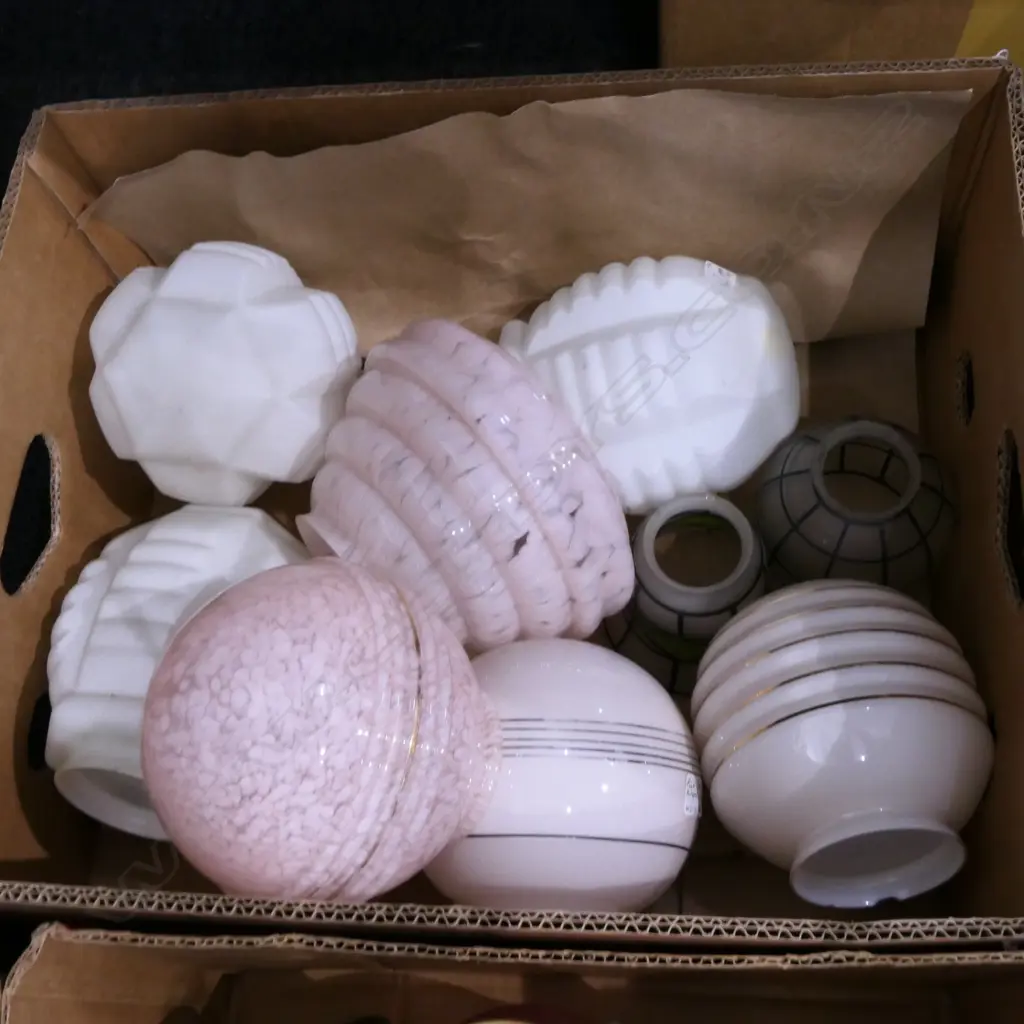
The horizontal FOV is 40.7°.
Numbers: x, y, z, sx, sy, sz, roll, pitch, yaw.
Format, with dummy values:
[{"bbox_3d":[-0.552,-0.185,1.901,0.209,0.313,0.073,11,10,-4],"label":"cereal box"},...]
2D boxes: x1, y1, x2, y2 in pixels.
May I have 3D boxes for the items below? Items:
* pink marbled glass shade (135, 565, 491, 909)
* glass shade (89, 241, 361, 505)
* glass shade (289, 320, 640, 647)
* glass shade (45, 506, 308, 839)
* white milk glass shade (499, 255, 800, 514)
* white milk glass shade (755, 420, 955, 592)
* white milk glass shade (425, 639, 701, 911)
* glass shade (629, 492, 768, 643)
[{"bbox_3d":[-0.091,0.100,0.630,0.155,0.156,0.156,15,79,-23],"label":"pink marbled glass shade"},{"bbox_3d":[-0.155,-0.076,0.745,0.147,0.138,0.145,0,101,-12],"label":"glass shade"},{"bbox_3d":[-0.025,-0.001,0.690,0.132,0.179,0.179,-39,91,-16],"label":"glass shade"},{"bbox_3d":[-0.175,0.079,0.750,0.140,0.140,0.175,17,66,-11],"label":"glass shade"},{"bbox_3d":[0.067,-0.069,0.770,0.178,0.143,0.143,-12,94,21],"label":"white milk glass shade"},{"bbox_3d":[0.194,0.002,0.775,0.113,0.105,0.113,0,64,8],"label":"white milk glass shade"},{"bbox_3d":[0.021,0.146,0.703,0.153,0.153,0.164,-1,72,8],"label":"white milk glass shade"},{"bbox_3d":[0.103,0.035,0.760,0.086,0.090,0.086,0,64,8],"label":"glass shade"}]

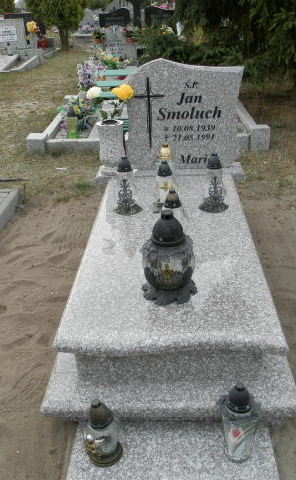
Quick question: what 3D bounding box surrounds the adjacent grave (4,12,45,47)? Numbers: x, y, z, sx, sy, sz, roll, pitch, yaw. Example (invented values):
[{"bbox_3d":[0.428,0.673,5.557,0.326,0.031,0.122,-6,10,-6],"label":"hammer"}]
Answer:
[{"bbox_3d":[-3.019,-5.146,11.300,0.950,0.780,0.300,1,28,2],"label":"adjacent grave"}]

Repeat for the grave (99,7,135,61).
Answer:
[{"bbox_3d":[-0.548,-3.690,8.300,0.680,0.950,0.500,0,26,3],"label":"grave"}]

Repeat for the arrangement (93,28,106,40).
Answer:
[{"bbox_3d":[-0.829,-3.512,7.900,0.250,0.270,0.250,0,26,3],"label":"arrangement"}]

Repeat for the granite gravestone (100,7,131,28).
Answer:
[{"bbox_3d":[-0.821,-5.461,11.500,0.800,0.620,0.150,0,26,3],"label":"granite gravestone"}]

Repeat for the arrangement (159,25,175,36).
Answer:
[{"bbox_3d":[0.384,-4.351,9.600,0.330,0.270,0.280,0,26,3],"label":"arrangement"}]

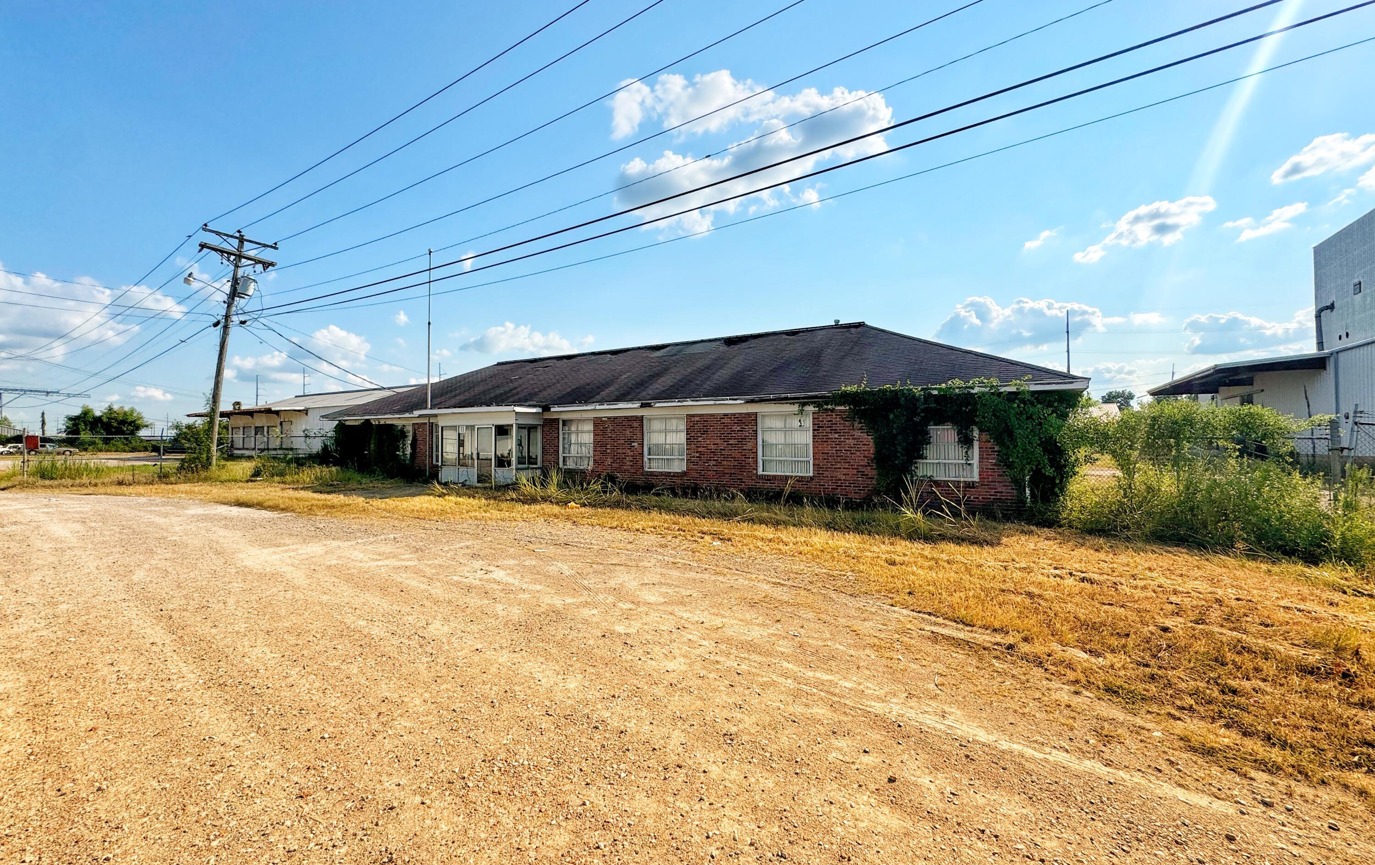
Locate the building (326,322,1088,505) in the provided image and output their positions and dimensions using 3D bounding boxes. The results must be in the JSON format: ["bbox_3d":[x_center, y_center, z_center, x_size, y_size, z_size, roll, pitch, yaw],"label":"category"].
[{"bbox_3d":[-1.785,-0.748,20.941,26.840,5.160,10.900,-1,-1,32],"label":"building"}]

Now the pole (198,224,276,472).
[{"bbox_3d":[-18.790,-3.265,22.750,0.650,10.300,2.500,2,-3,36],"label":"pole"}]

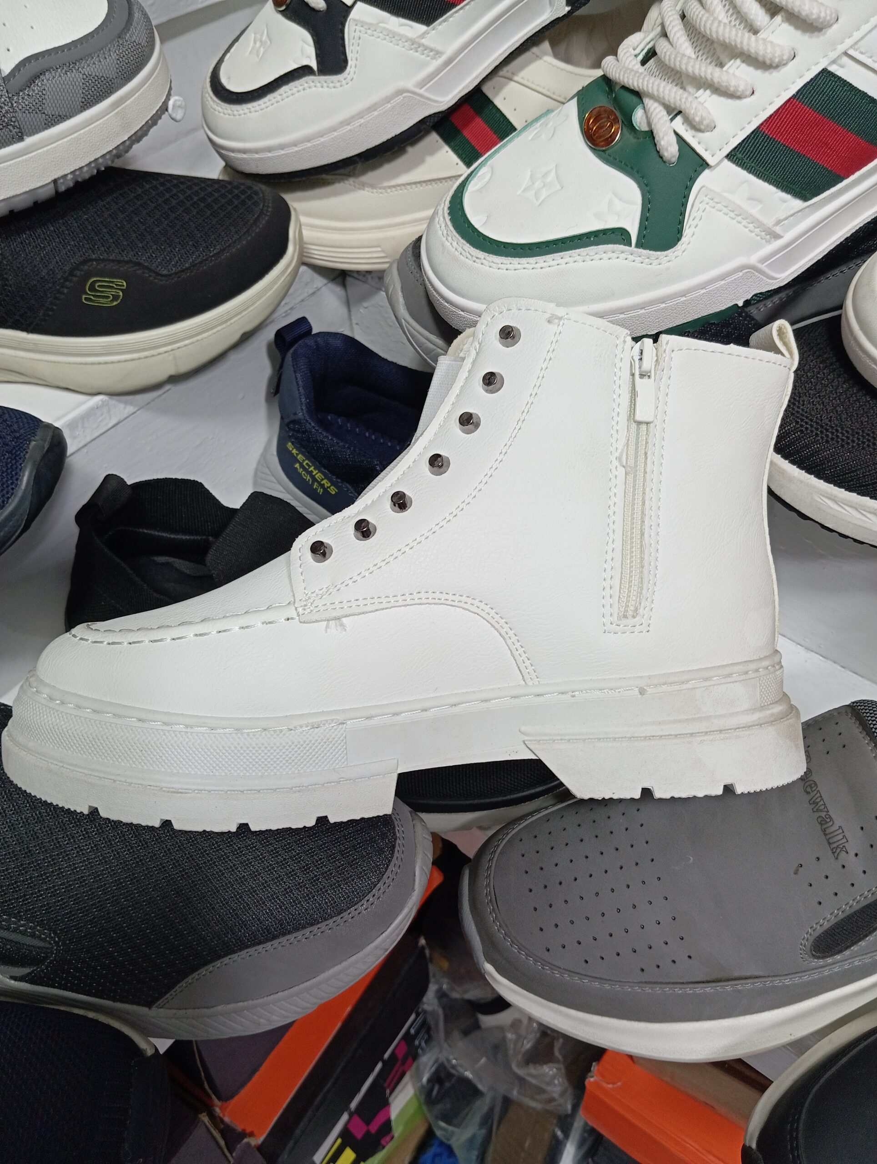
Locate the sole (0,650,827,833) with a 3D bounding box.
[{"bbox_3d":[-0.007,0.046,0.364,0.300,0.051,0.108,-1,10,-3],"label":"sole"}]

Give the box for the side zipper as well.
[{"bbox_3d":[0.068,-0.034,0.322,0.011,0.096,0.008,0,10,-4],"label":"side zipper"}]

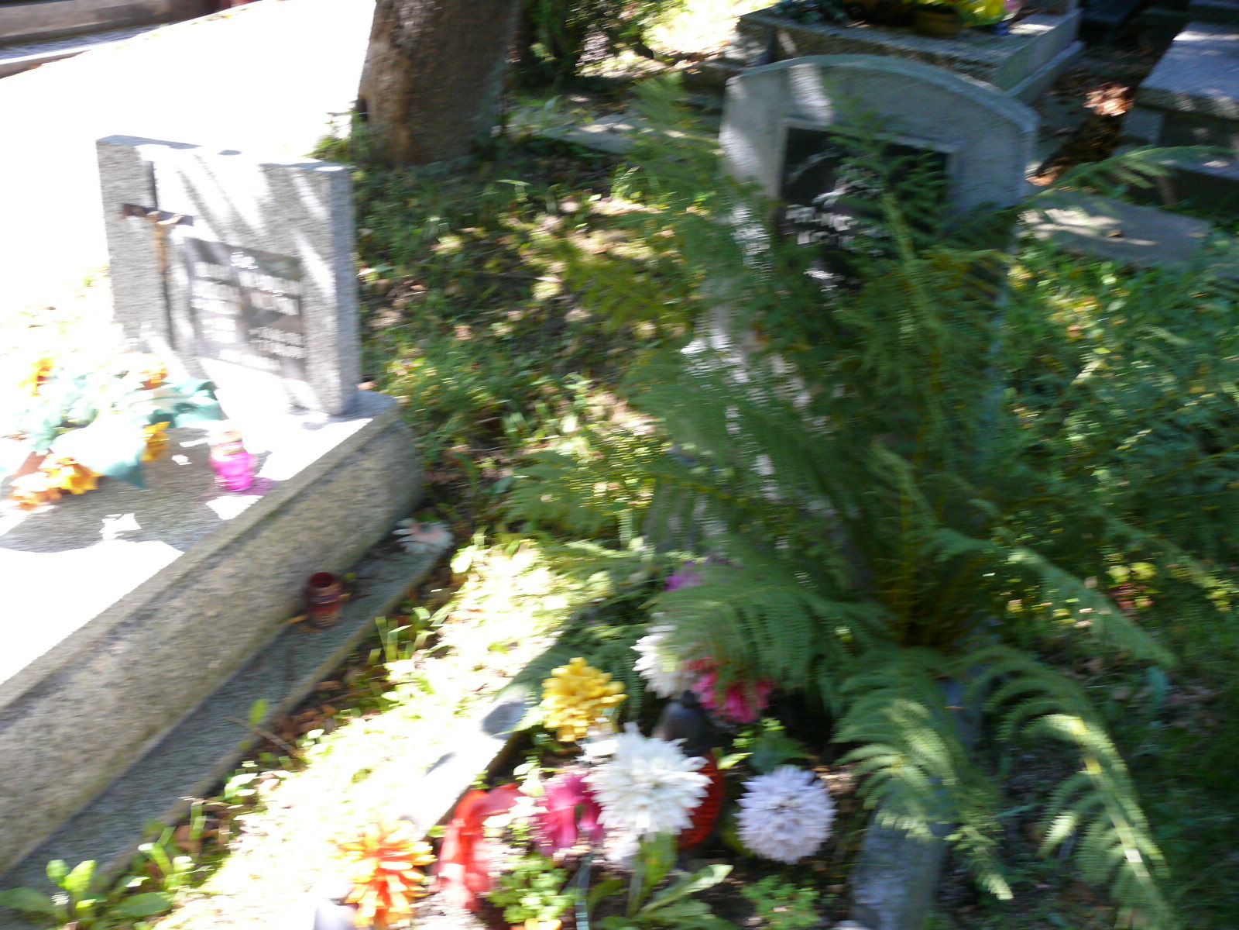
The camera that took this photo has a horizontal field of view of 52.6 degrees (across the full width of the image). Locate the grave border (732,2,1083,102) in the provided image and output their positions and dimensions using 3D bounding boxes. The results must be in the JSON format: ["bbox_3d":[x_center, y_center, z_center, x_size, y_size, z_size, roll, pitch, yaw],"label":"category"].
[{"bbox_3d":[1.601,-2.271,6.693,1.334,0.249,2.160,18,32,22],"label":"grave border"}]

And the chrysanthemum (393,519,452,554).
[{"bbox_3d":[-0.405,0.147,2.587,0.118,0.038,0.118,18,32,22],"label":"chrysanthemum"}]

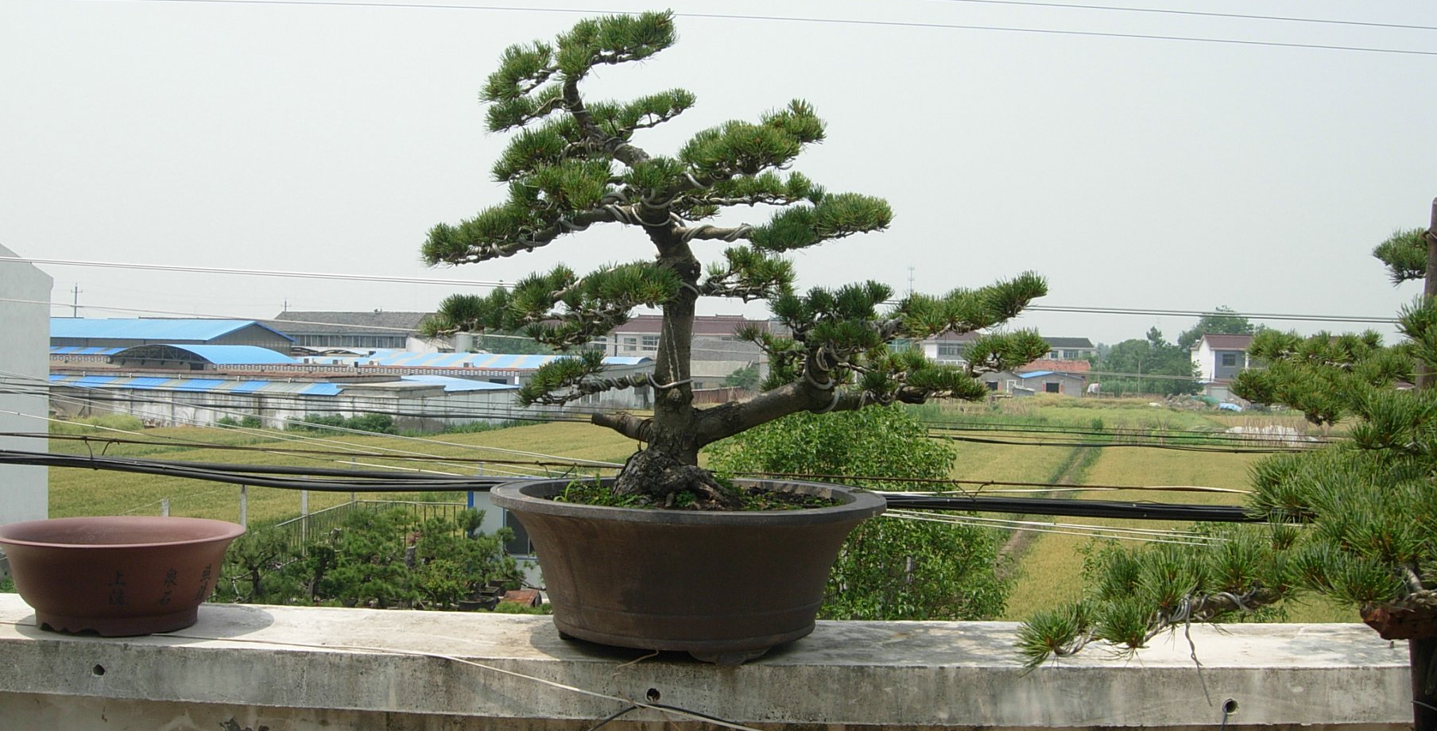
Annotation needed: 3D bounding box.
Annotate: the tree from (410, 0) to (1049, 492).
[{"bbox_3d":[0.026,-0.178,2.470,1.030,0.820,0.660,0,0,0],"label":"tree"}]

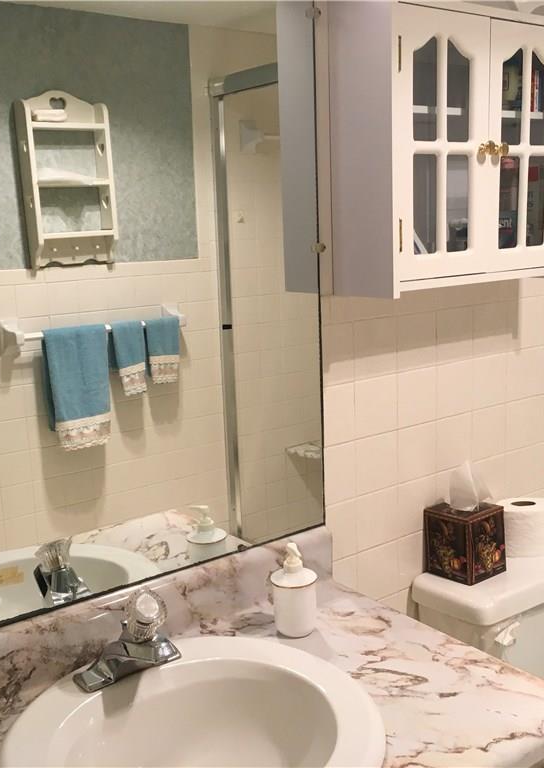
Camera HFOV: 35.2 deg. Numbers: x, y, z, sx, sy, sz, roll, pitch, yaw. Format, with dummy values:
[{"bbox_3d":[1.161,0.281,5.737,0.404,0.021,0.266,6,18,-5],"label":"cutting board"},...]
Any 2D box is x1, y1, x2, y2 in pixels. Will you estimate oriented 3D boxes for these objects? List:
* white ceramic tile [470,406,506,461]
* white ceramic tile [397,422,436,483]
[{"bbox_3d":[0.457,0.104,1.810,0.108,0.108,0.011,-10,13,-36],"label":"white ceramic tile"},{"bbox_3d":[0.283,0.134,1.681,0.108,0.108,0.011,-10,13,-36],"label":"white ceramic tile"}]

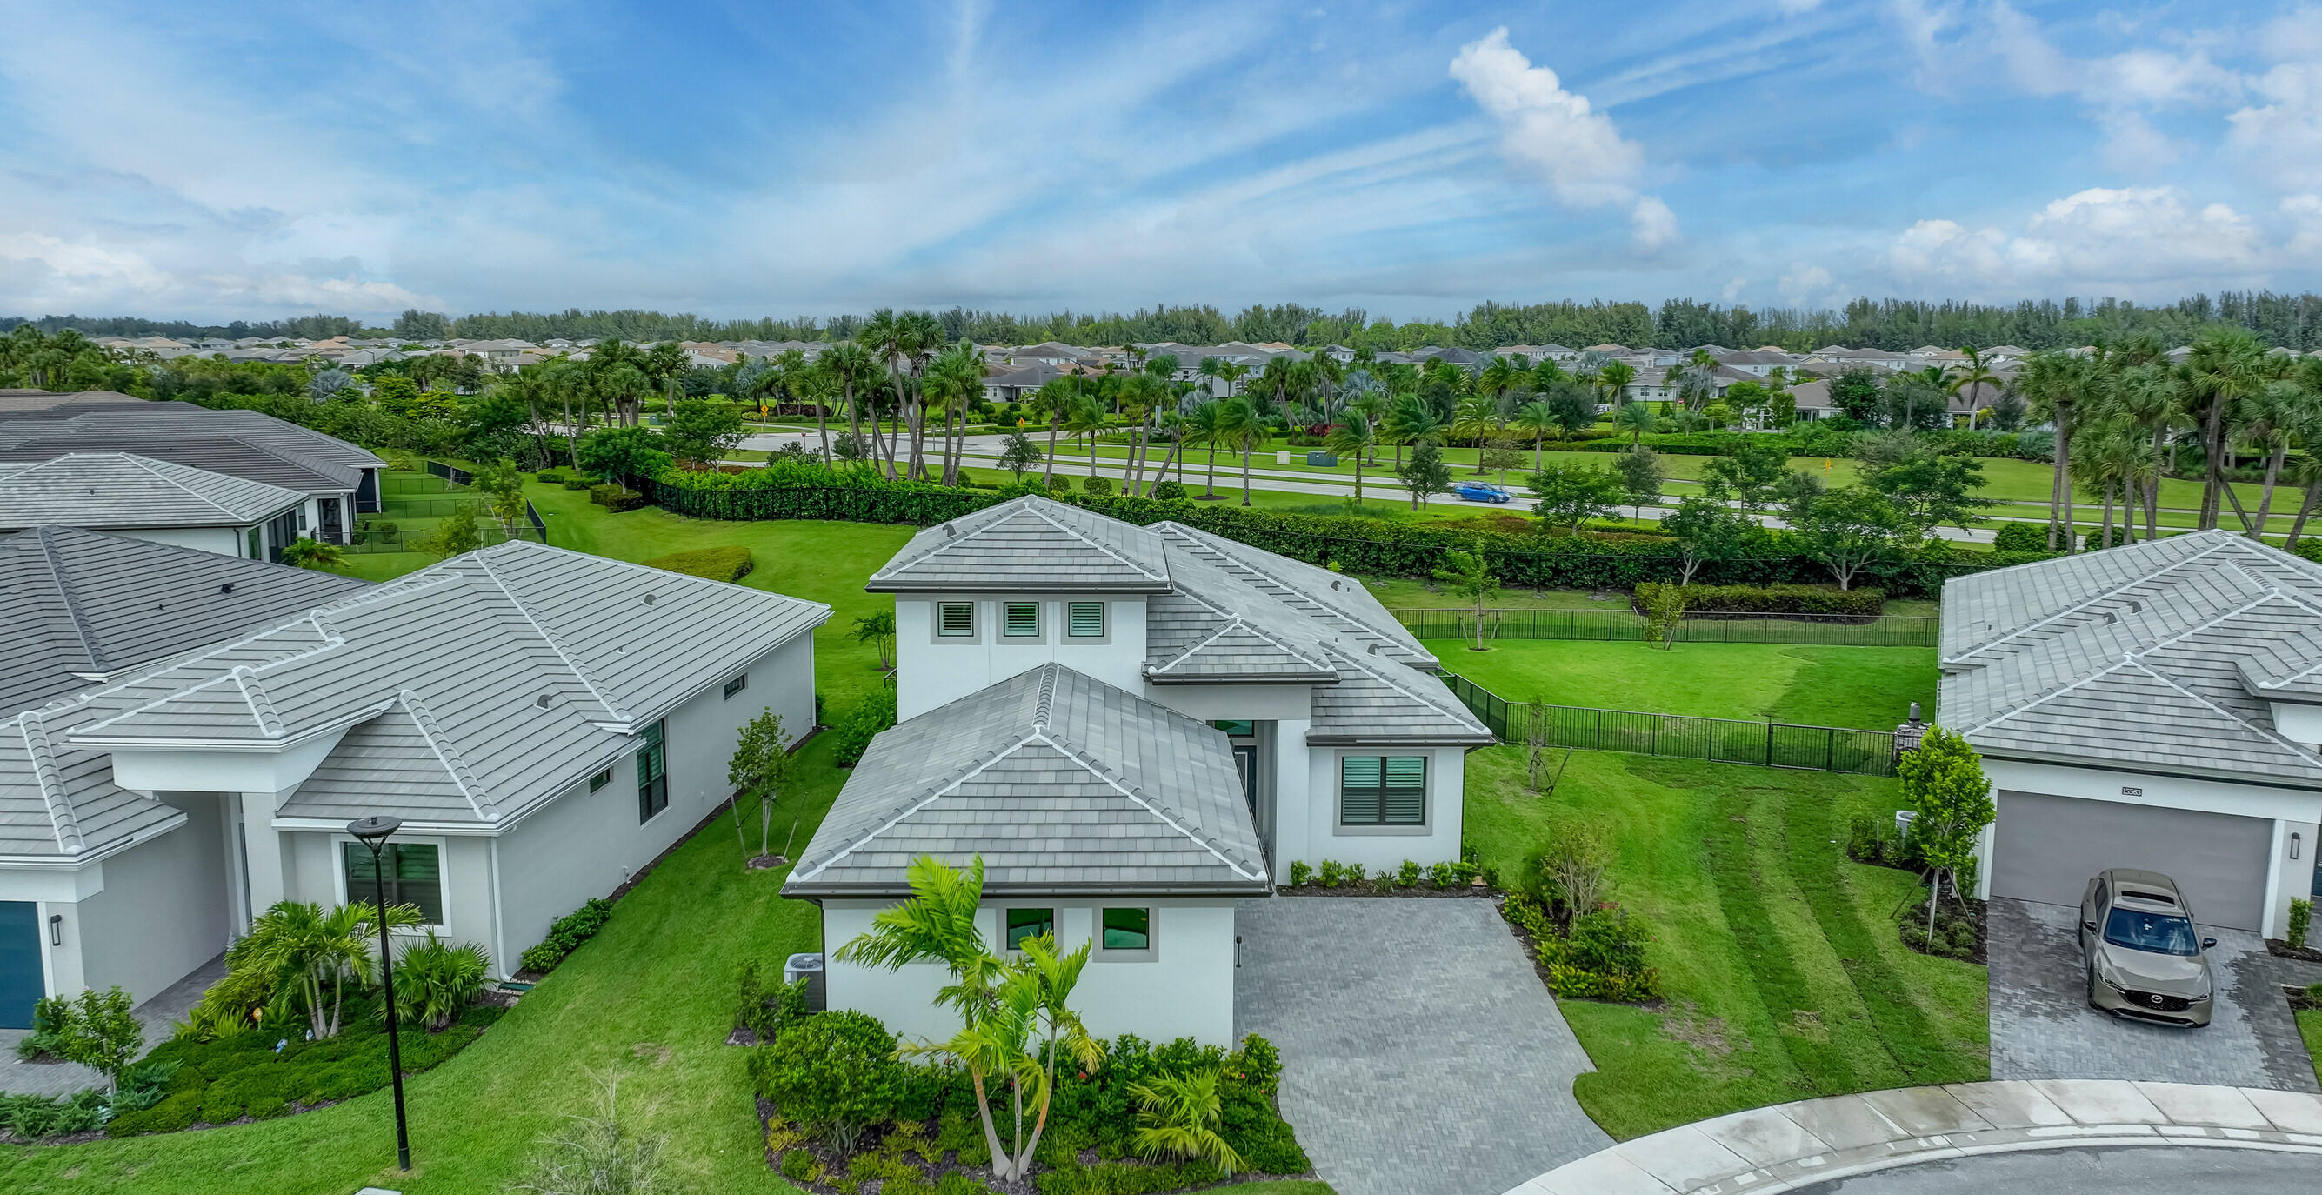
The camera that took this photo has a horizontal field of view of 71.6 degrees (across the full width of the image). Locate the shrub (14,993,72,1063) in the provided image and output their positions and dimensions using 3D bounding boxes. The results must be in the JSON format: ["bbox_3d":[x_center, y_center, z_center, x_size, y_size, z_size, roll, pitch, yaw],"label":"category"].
[{"bbox_3d":[-19.491,7.419,28.099,1.080,1.000,1.000,0,10,0],"label":"shrub"}]

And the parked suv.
[{"bbox_3d":[18.175,6.390,29.702,1.900,1.690,4.580,5,10,27],"label":"parked suv"}]

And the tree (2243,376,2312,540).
[{"bbox_3d":[58.241,-6.491,84.086,3.800,10.060,3.800,0,10,0],"label":"tree"}]

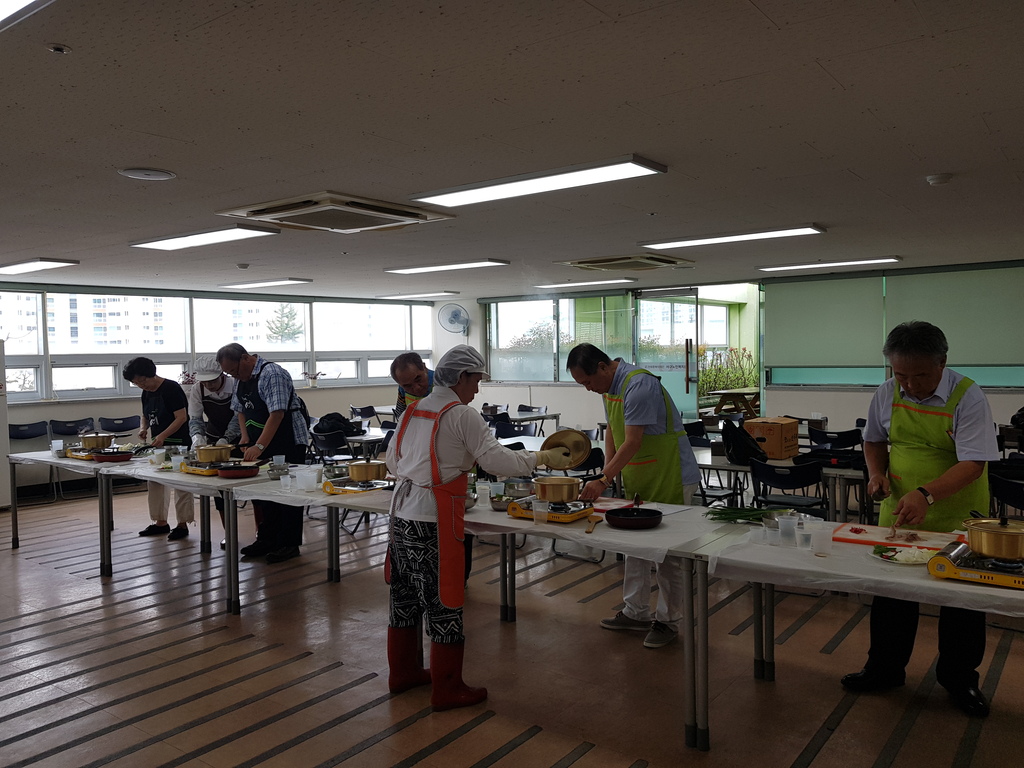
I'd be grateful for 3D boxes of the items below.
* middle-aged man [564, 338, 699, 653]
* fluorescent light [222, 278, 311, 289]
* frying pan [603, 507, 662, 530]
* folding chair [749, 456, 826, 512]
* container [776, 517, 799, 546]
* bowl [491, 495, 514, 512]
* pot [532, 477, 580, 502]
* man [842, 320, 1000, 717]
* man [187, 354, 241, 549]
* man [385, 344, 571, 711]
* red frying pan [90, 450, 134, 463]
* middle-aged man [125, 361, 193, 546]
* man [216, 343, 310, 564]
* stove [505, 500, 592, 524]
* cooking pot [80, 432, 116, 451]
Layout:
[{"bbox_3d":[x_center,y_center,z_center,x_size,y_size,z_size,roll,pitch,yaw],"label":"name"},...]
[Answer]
[{"bbox_3d":[0.637,0.559,4.077,0.670,1.570,0.490,-2,3,-26],"label":"middle-aged man"},{"bbox_3d":[-2.754,-1.115,8.553,1.250,0.030,0.310,1,3,37],"label":"fluorescent light"},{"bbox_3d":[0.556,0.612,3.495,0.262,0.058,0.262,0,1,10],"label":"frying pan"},{"bbox_3d":[1.918,0.881,5.311,0.470,0.780,0.490,1,3,27],"label":"folding chair"},{"bbox_3d":[1.115,0.591,3.090,0.082,0.113,0.082,1,2,35],"label":"container"},{"bbox_3d":[-0.038,0.606,3.894,0.142,0.060,0.142,0,1,0],"label":"bowl"},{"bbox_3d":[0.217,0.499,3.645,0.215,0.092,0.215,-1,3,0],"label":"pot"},{"bbox_3d":[1.795,0.560,3.390,0.620,1.670,0.540,1,2,35],"label":"man"},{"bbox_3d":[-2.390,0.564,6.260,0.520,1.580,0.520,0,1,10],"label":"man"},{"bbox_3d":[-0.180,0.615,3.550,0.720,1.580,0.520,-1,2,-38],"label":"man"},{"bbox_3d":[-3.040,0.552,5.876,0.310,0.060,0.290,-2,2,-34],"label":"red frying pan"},{"bbox_3d":[-2.943,0.529,6.397,0.480,1.500,0.560,1,3,34],"label":"middle-aged man"},{"bbox_3d":[-1.906,0.528,5.959,0.560,1.660,0.660,1,2,35],"label":"man"},{"bbox_3d":[0.184,0.593,3.730,0.325,0.088,0.270,1,2,35],"label":"stove"},{"bbox_3d":[-3.377,0.459,6.244,0.245,0.115,0.245,0,1,0],"label":"cooking pot"}]

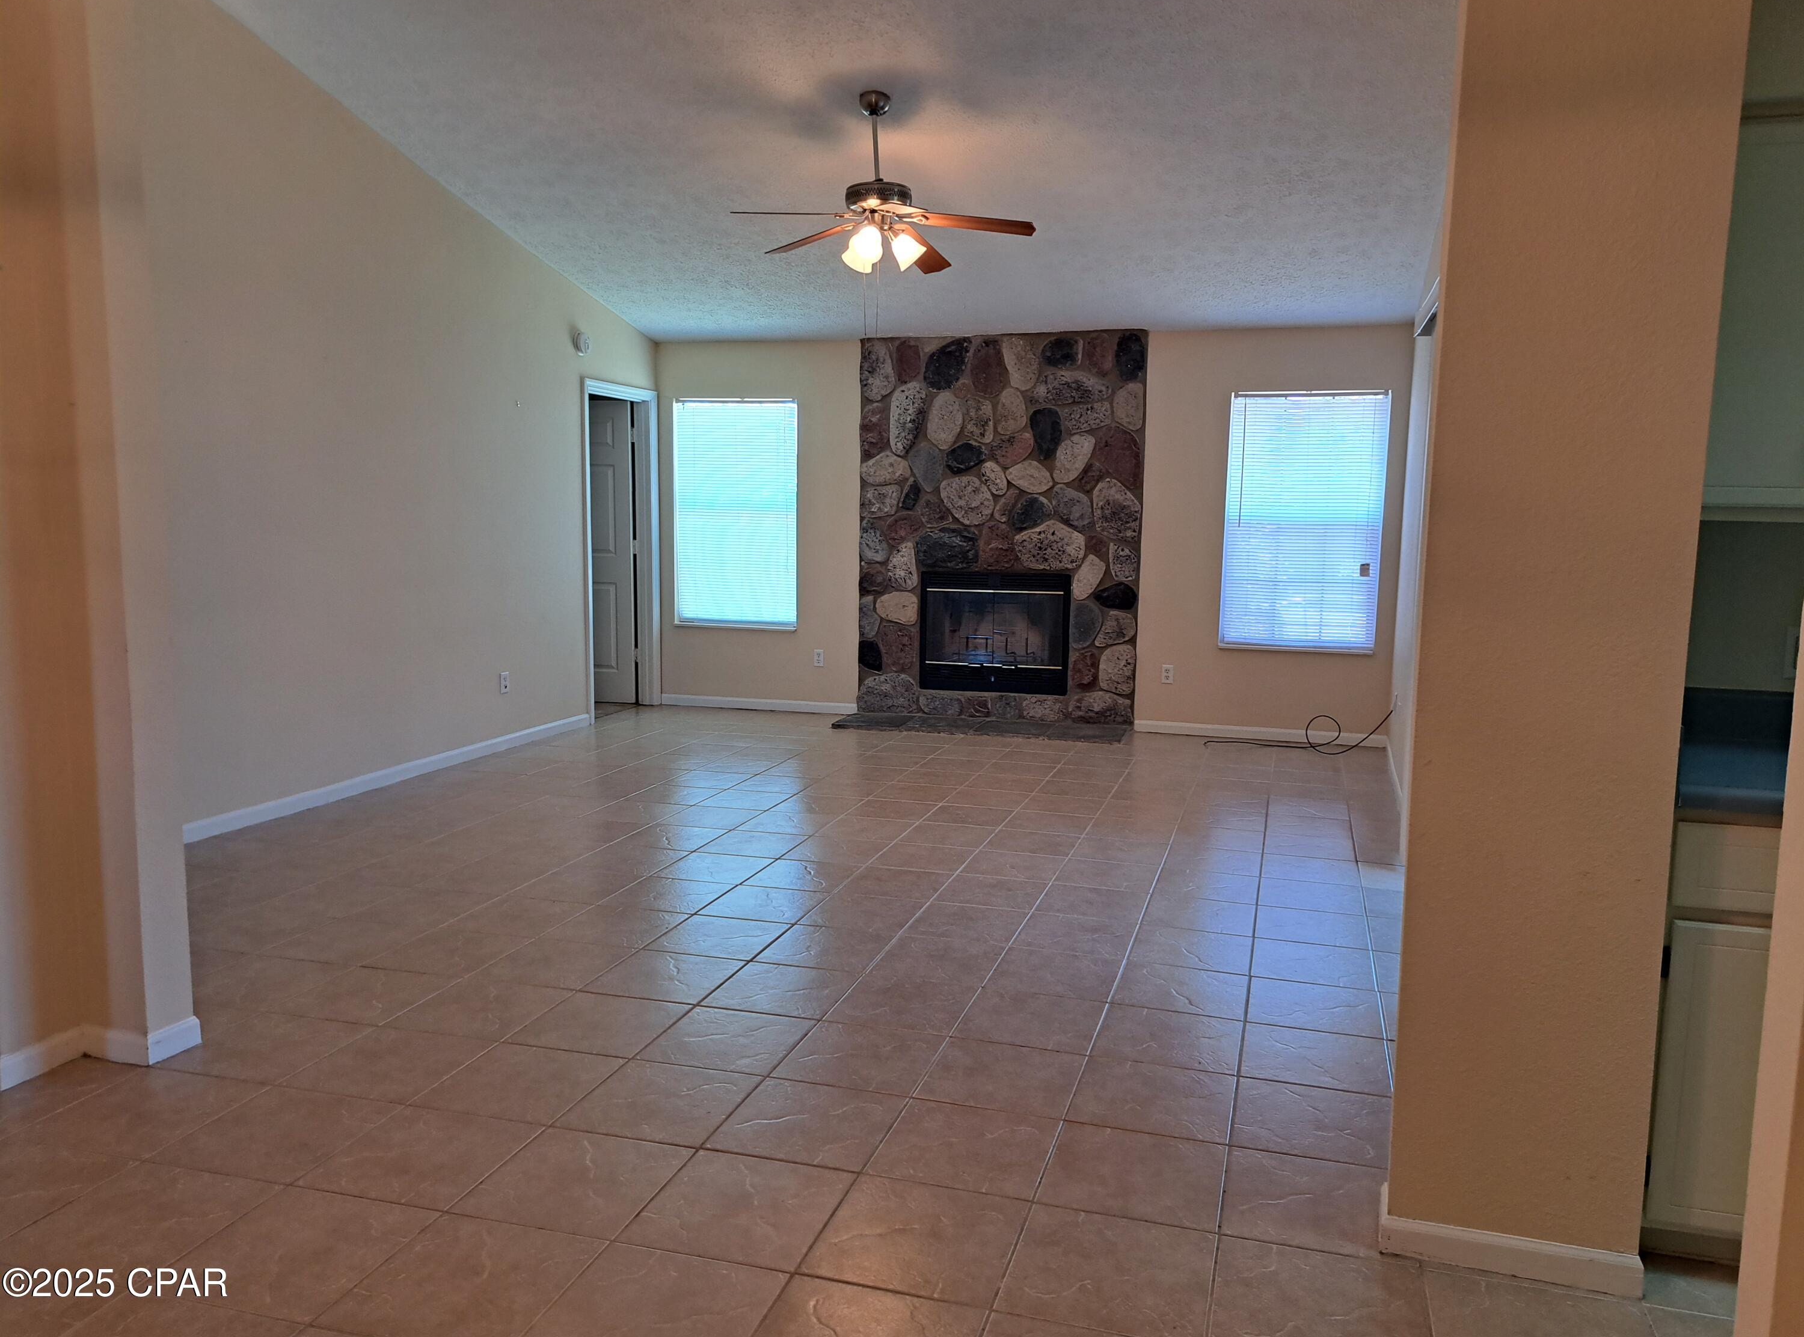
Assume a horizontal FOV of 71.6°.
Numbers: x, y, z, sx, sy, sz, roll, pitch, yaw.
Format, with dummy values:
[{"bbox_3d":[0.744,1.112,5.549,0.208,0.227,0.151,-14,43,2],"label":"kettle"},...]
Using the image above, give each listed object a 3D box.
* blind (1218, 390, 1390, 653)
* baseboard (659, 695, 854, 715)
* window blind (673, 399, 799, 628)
[{"bbox_3d":[2.341,-0.849,7.308,0.860,1.490,0.050,3,7,17],"label":"blind"},{"bbox_3d":[-0.987,0.251,8.443,1.430,0.072,0.016,3,7,17],"label":"baseboard"},{"bbox_3d":[-1.115,-1.024,8.366,0.880,1.500,0.050,3,7,17],"label":"window blind"}]

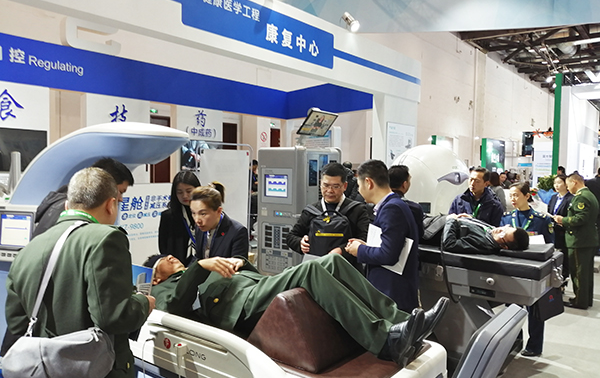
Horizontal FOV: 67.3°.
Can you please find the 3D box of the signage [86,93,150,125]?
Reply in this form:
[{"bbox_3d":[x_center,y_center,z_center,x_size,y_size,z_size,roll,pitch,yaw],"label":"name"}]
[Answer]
[{"bbox_3d":[-2.738,-1.169,6.800,0.050,0.720,1.000,2,3,40],"label":"signage"}]

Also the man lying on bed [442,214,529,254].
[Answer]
[{"bbox_3d":[1.220,0.378,4.135,1.660,0.300,0.520,3,4,43],"label":"man lying on bed"}]

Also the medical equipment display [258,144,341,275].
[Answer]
[{"bbox_3d":[-0.005,0.559,4.842,0.630,1.950,0.630,2,3,40],"label":"medical equipment display"}]

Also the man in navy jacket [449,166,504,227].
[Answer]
[{"bbox_3d":[1.680,0.672,4.306,0.500,1.750,0.300,2,2,33],"label":"man in navy jacket"}]

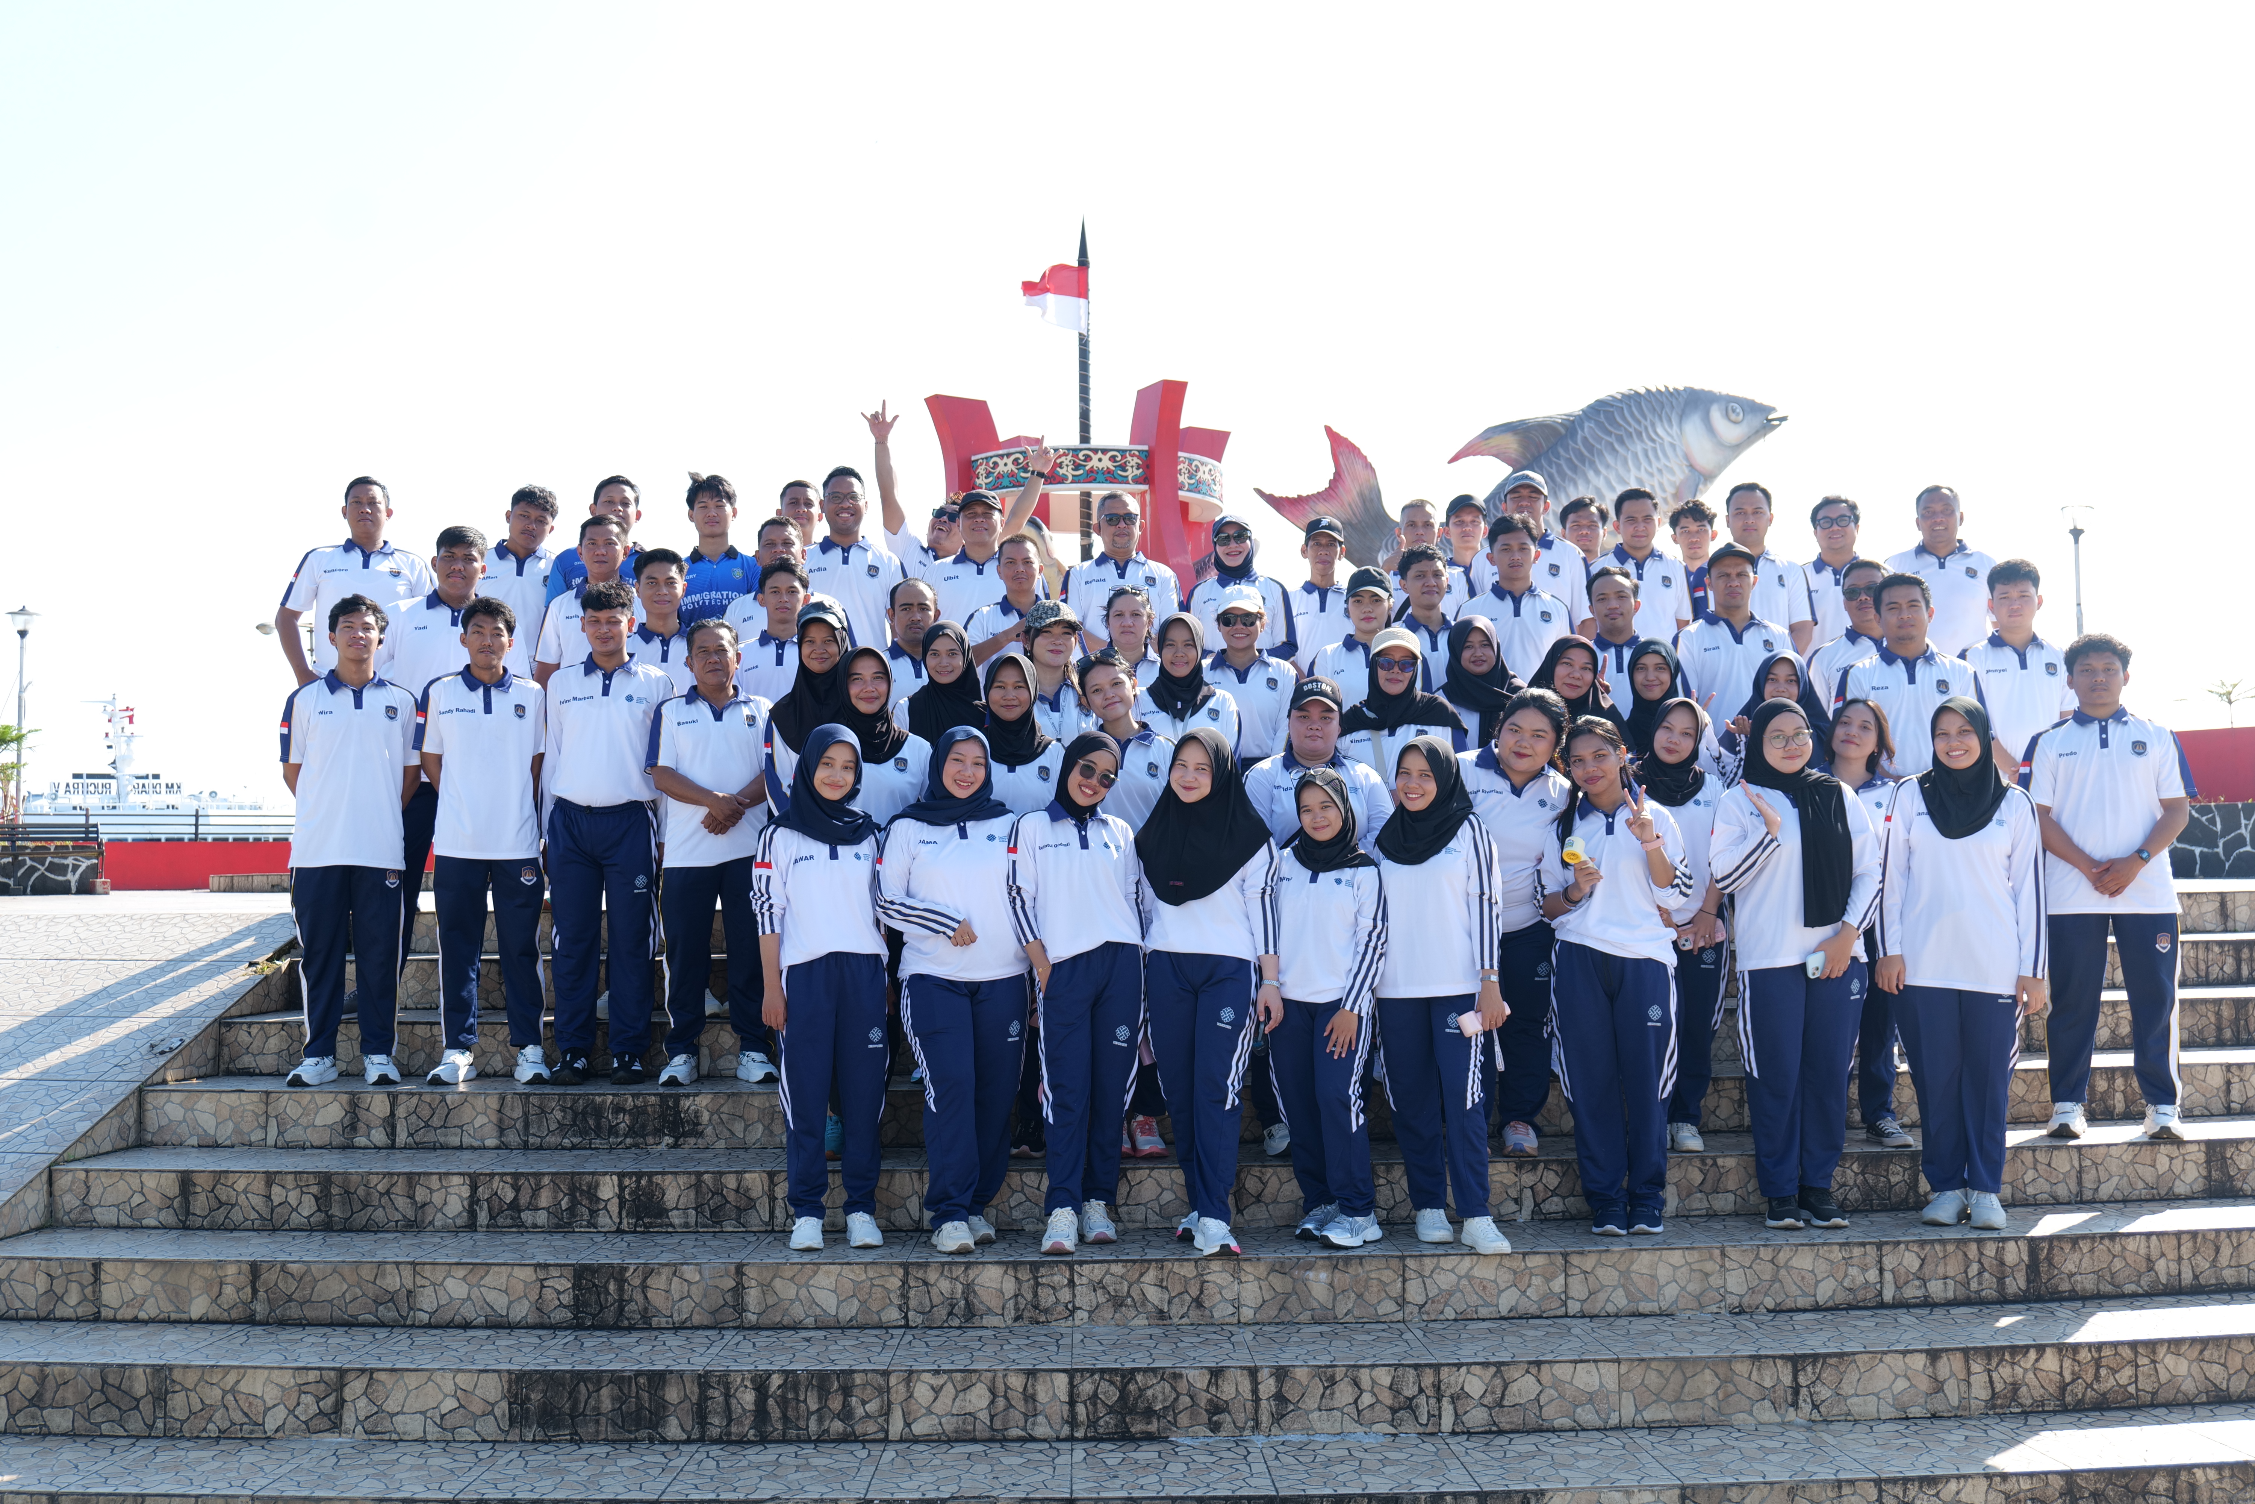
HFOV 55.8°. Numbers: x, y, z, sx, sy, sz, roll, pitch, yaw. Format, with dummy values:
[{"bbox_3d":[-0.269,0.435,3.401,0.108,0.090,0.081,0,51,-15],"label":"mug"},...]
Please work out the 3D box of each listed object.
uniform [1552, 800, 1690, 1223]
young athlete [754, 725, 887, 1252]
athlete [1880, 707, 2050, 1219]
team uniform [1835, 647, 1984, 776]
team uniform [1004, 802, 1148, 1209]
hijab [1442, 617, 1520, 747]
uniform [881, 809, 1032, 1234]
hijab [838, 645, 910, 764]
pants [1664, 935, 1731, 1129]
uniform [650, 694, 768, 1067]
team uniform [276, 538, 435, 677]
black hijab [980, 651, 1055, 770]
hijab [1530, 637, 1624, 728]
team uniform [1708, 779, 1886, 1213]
[{"bbox_3d":[1.562,0.801,6.683,0.453,1.349,0.335,-1,-3,12],"label":"uniform"},{"bbox_3d":[-0.945,0.711,6.549,0.408,1.598,0.300,0,-2,-14],"label":"young athlete"},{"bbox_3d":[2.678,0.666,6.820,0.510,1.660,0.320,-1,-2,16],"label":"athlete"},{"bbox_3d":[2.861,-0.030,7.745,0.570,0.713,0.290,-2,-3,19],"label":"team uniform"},{"bbox_3d":[-0.160,0.794,6.548,0.433,1.285,0.280,0,-2,-4],"label":"team uniform"},{"bbox_3d":[1.269,-0.250,7.633,0.318,0.475,0.270,-1,-2,4],"label":"hijab"},{"bbox_3d":[-0.532,0.836,6.600,0.450,1.310,0.320,0,-2,-14],"label":"uniform"},{"bbox_3d":[-0.861,-0.158,7.200,0.270,0.400,0.290,0,-2,-3],"label":"hijab"},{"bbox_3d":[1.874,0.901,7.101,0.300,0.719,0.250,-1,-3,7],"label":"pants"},{"bbox_3d":[-1.458,0.449,7.532,0.463,1.338,0.305,0,-3,-16],"label":"uniform"},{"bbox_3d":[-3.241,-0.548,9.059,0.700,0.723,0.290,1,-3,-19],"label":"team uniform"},{"bbox_3d":[-0.358,-0.137,7.032,0.260,0.391,0.270,0,-3,-3],"label":"black hijab"},{"bbox_3d":[1.611,-0.227,7.620,0.330,0.370,0.300,-1,-2,7],"label":"hijab"},{"bbox_3d":[2.105,0.761,6.706,0.520,1.333,0.300,-1,-2,14],"label":"team uniform"}]

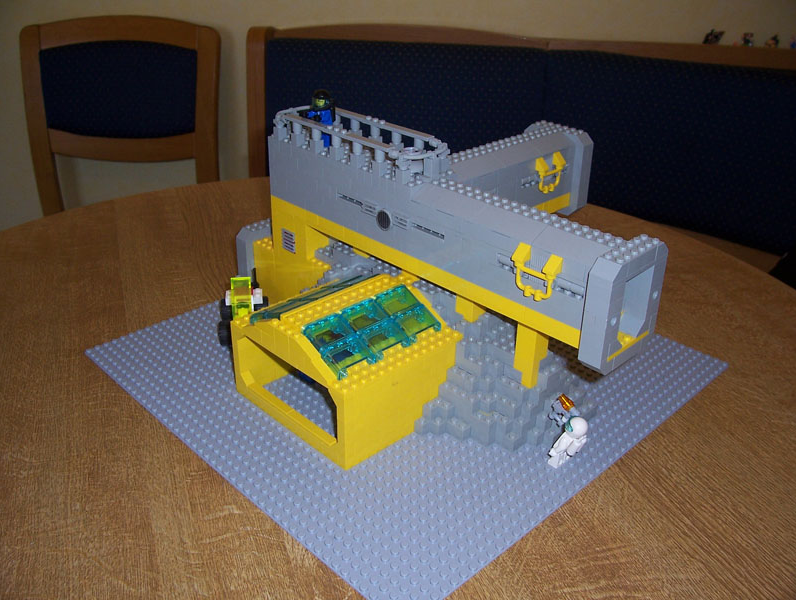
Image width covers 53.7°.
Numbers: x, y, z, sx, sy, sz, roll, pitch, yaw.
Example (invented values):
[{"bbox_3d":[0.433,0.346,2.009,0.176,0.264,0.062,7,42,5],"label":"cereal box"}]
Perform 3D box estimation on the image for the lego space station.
[{"bbox_3d":[0.032,-0.043,0.625,0.322,0.187,0.385,-24,37,-38],"label":"lego space station"}]

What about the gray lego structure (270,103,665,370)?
[{"bbox_3d":[0.086,-0.087,0.618,0.226,0.100,0.330,-24,37,-38],"label":"gray lego structure"}]

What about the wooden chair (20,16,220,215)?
[{"bbox_3d":[-0.602,-0.083,1.550,0.450,0.875,0.520,4,28,6],"label":"wooden chair"}]

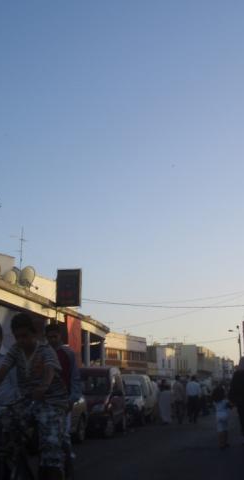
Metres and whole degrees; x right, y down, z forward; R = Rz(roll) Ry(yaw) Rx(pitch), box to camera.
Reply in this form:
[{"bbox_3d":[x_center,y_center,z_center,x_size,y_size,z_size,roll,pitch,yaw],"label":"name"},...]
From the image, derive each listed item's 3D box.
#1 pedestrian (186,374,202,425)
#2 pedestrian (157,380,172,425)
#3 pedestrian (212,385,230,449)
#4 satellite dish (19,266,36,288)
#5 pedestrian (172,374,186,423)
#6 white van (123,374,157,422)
[{"bbox_3d":[2.755,6.136,24.894,0.520,1.740,0.380,-3,-14,10],"label":"pedestrian"},{"bbox_3d":[1.583,6.066,24.192,0.500,1.580,0.420,-2,-14,6],"label":"pedestrian"},{"bbox_3d":[1.805,3.218,11.804,0.380,1.100,0.320,-3,-14,8],"label":"pedestrian"},{"bbox_3d":[-3.318,1.317,22.721,0.320,0.800,0.740,-12,-18,39],"label":"satellite dish"},{"bbox_3d":[2.189,6.107,24.751,0.500,1.740,0.380,-3,-14,10],"label":"pedestrian"},{"bbox_3d":[0.246,6.255,25.326,1.700,1.800,4.100,-3,-14,8],"label":"white van"}]

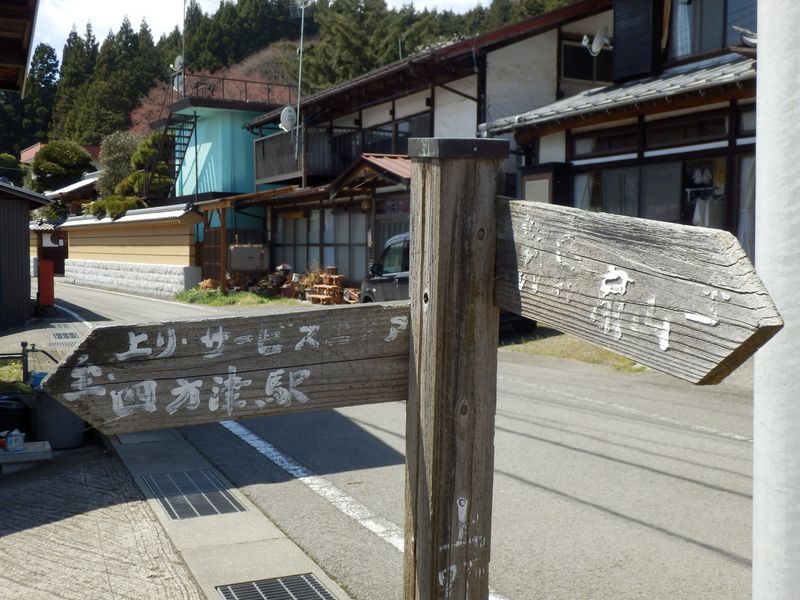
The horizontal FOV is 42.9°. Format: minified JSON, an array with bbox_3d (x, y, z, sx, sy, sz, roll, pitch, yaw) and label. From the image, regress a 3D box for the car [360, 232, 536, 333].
[{"bbox_3d":[0.660,-0.351,16.455,1.520,1.660,3.600,-2,3,-28],"label":"car"}]

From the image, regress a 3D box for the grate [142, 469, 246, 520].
[{"bbox_3d":[-1.100,1.035,5.377,0.390,0.035,0.990,-2,3,-22],"label":"grate"}]

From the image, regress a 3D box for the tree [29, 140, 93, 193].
[{"bbox_3d":[-15.371,-4.828,46.123,2.900,4.600,2.900,-1,3,-22],"label":"tree"}]

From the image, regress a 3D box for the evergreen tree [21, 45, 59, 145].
[{"bbox_3d":[-33.540,-15.288,95.456,3.800,17.000,3.800,-1,3,-22],"label":"evergreen tree"}]

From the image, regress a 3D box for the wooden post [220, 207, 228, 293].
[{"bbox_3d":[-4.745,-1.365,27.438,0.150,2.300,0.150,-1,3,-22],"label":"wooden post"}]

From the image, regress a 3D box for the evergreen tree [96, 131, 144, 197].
[{"bbox_3d":[-10.181,-4.134,37.107,1.700,4.000,1.700,-1,3,-22],"label":"evergreen tree"}]

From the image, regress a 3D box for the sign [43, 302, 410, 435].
[{"bbox_3d":[-0.246,0.109,1.682,0.654,0.169,0.035,-5,4,-20],"label":"sign"}]

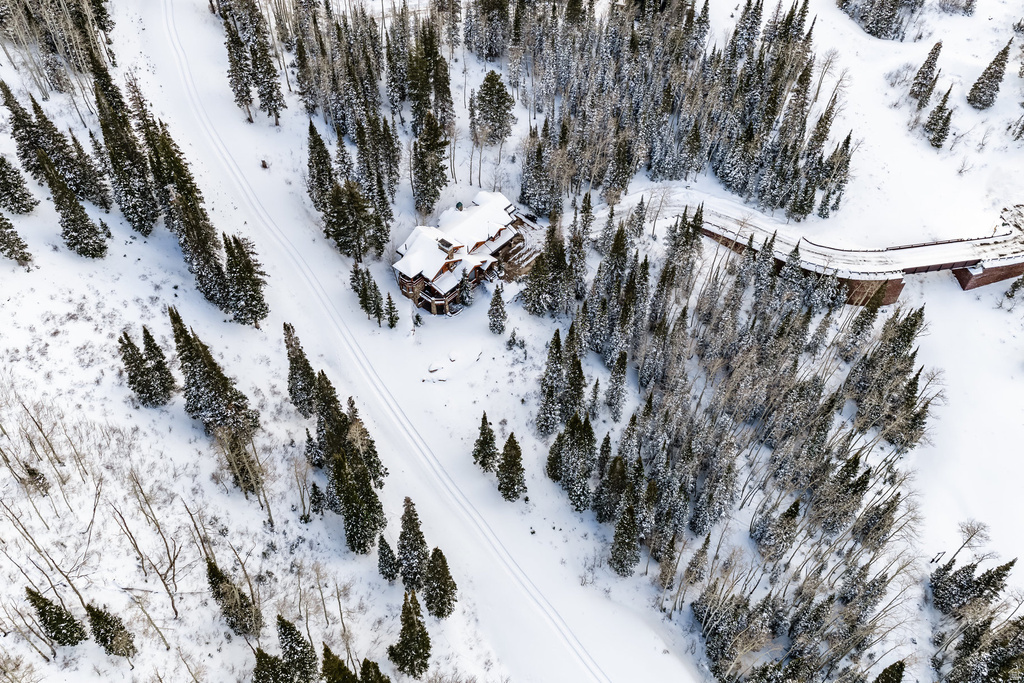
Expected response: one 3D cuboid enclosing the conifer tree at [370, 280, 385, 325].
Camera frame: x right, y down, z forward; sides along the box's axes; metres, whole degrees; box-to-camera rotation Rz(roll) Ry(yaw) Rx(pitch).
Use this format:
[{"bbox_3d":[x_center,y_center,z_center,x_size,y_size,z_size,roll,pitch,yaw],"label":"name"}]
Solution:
[{"bbox_3d":[-23.320,-6.480,135.860,3.000,10.200,3.000,1,44,0],"label":"conifer tree"}]

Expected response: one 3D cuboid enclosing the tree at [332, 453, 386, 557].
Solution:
[{"bbox_3d":[-20.160,19.950,101.180,6.500,18.440,6.500,2,45,0],"label":"tree"}]

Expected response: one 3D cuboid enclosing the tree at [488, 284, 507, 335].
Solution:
[{"bbox_3d":[-2.310,-5.360,128.720,2.980,10.160,2.980,2,45,0],"label":"tree"}]

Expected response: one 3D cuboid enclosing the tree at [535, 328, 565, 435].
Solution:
[{"bbox_3d":[5.950,6.150,118.370,5.000,22.200,5.000,1,44,0],"label":"tree"}]

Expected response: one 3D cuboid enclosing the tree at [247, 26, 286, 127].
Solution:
[{"bbox_3d":[-52.920,-57.010,172.510,6.600,22.000,6.600,1,44,0],"label":"tree"}]

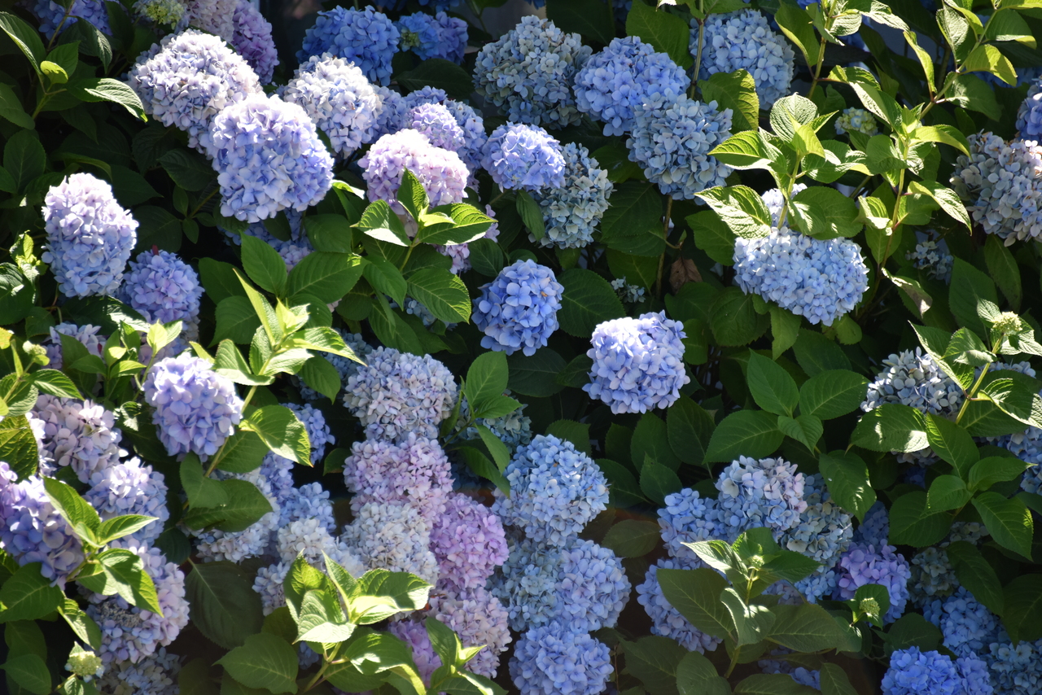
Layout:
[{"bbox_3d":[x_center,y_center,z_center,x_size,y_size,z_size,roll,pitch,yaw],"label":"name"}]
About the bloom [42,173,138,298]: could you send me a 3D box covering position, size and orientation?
[{"bbox_3d":[-0.631,-0.164,12.700,0.141,0.181,0.141,0,10,0],"label":"bloom"}]

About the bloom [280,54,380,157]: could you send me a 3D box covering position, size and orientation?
[{"bbox_3d":[-0.284,-0.362,13.000,0.151,0.151,0.151,0,10,0],"label":"bloom"}]

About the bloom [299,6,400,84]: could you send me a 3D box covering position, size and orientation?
[{"bbox_3d":[-0.263,-0.457,13.250,0.158,0.128,0.150,0,7,0],"label":"bloom"}]

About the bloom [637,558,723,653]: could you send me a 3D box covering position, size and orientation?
[{"bbox_3d":[0.224,0.355,11.900,0.129,0.129,0.126,0,6,0],"label":"bloom"}]

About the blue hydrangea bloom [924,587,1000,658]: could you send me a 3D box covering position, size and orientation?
[{"bbox_3d":[0.613,0.383,12.000,0.119,0.110,0.116,0,6,0],"label":"blue hydrangea bloom"}]

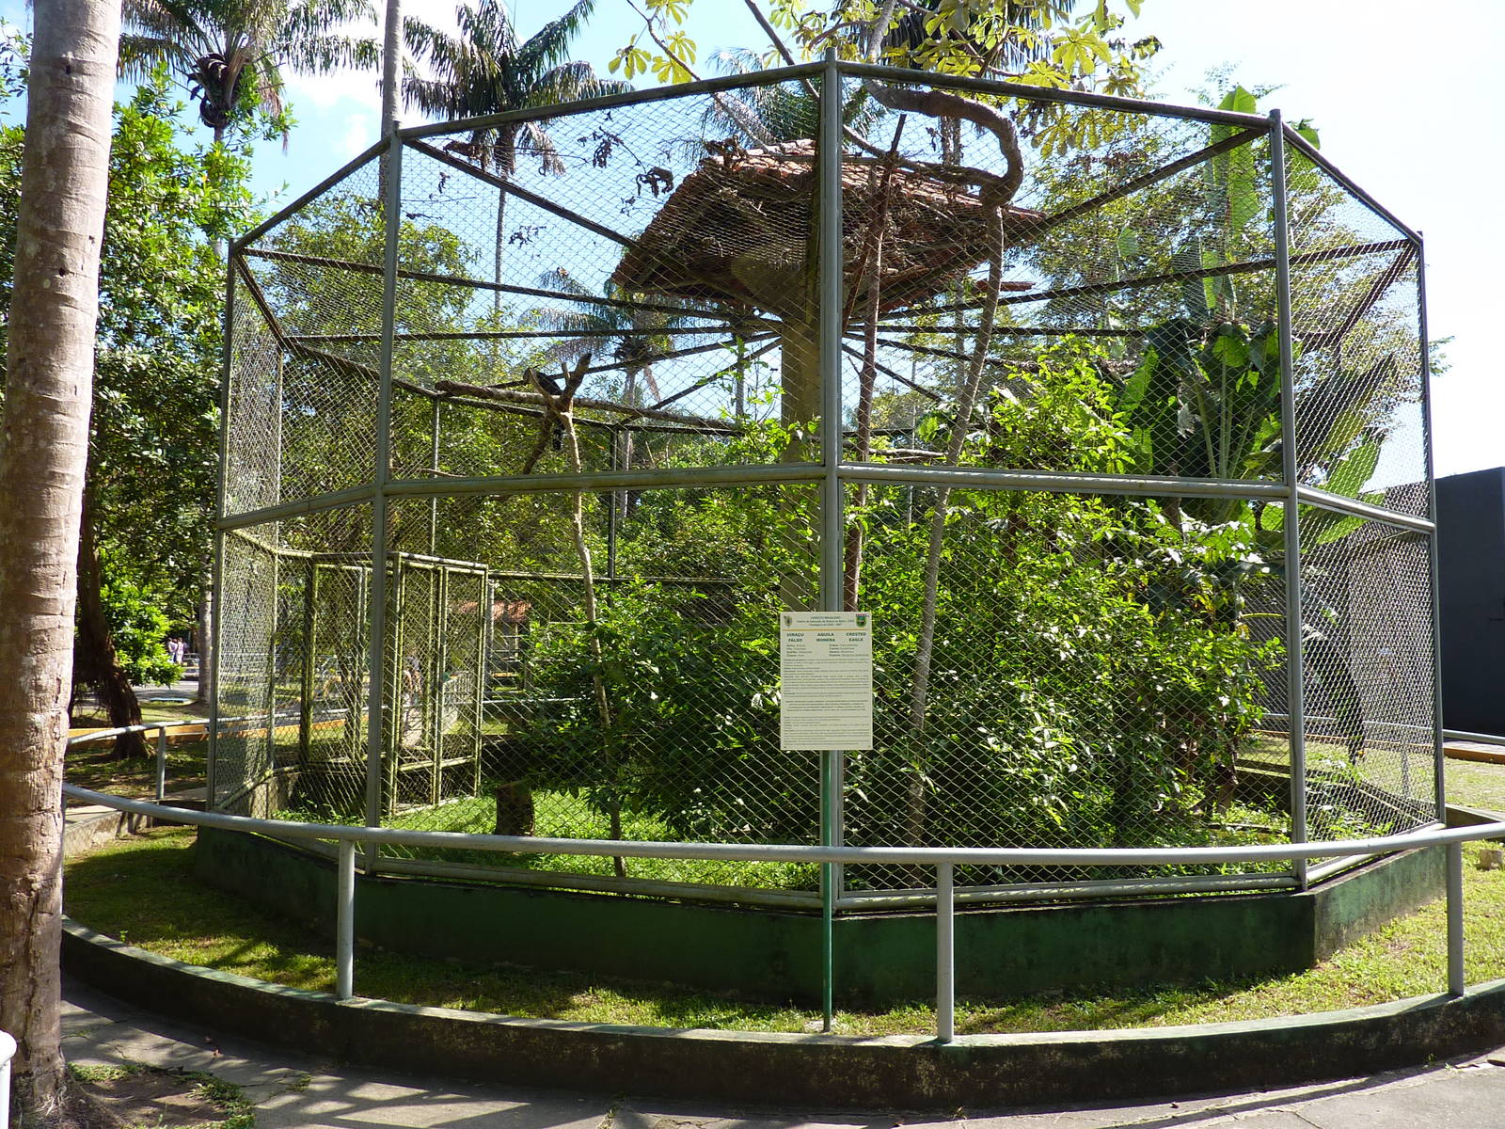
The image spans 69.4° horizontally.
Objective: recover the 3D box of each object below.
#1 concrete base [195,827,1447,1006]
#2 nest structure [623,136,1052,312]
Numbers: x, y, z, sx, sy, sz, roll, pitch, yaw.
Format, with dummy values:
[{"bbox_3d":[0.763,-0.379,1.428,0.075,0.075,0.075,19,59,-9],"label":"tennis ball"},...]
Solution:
[{"bbox_3d":[0.474,2.022,9.324,9.002,0.354,9.002,1,-4,-14],"label":"concrete base"},{"bbox_3d":[0.506,-2.980,9.648,2.852,1.633,2.852,2,-4,-21],"label":"nest structure"}]

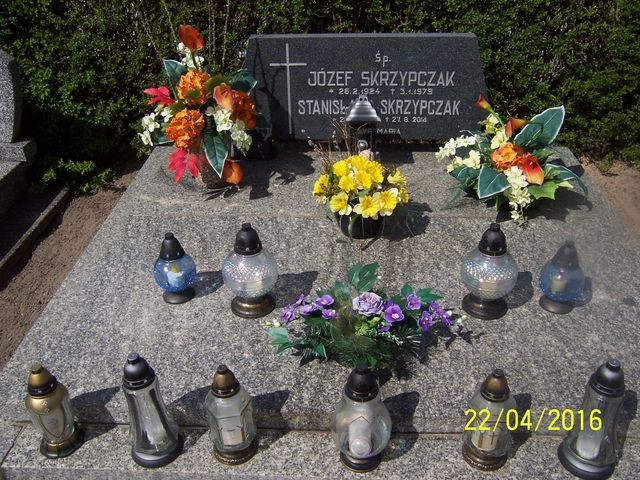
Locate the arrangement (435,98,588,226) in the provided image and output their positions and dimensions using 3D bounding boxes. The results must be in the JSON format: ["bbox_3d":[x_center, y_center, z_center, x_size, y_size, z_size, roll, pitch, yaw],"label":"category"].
[{"bbox_3d":[0.618,-0.280,1.955,0.485,0.359,0.424,0,31,3],"label":"arrangement"}]

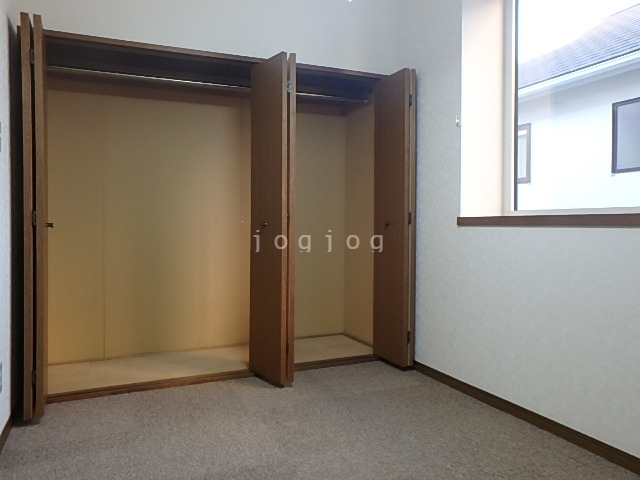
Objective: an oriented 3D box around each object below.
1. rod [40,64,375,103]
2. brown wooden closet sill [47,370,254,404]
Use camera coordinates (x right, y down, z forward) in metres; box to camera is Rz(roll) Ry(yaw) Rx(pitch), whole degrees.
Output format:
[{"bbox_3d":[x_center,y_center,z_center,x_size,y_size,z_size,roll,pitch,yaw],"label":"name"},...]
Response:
[{"bbox_3d":[-0.624,-1.000,3.110,2.077,0.032,0.032,-1,1,-23],"label":"rod"},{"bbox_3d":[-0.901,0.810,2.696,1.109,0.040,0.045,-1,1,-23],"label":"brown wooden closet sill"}]

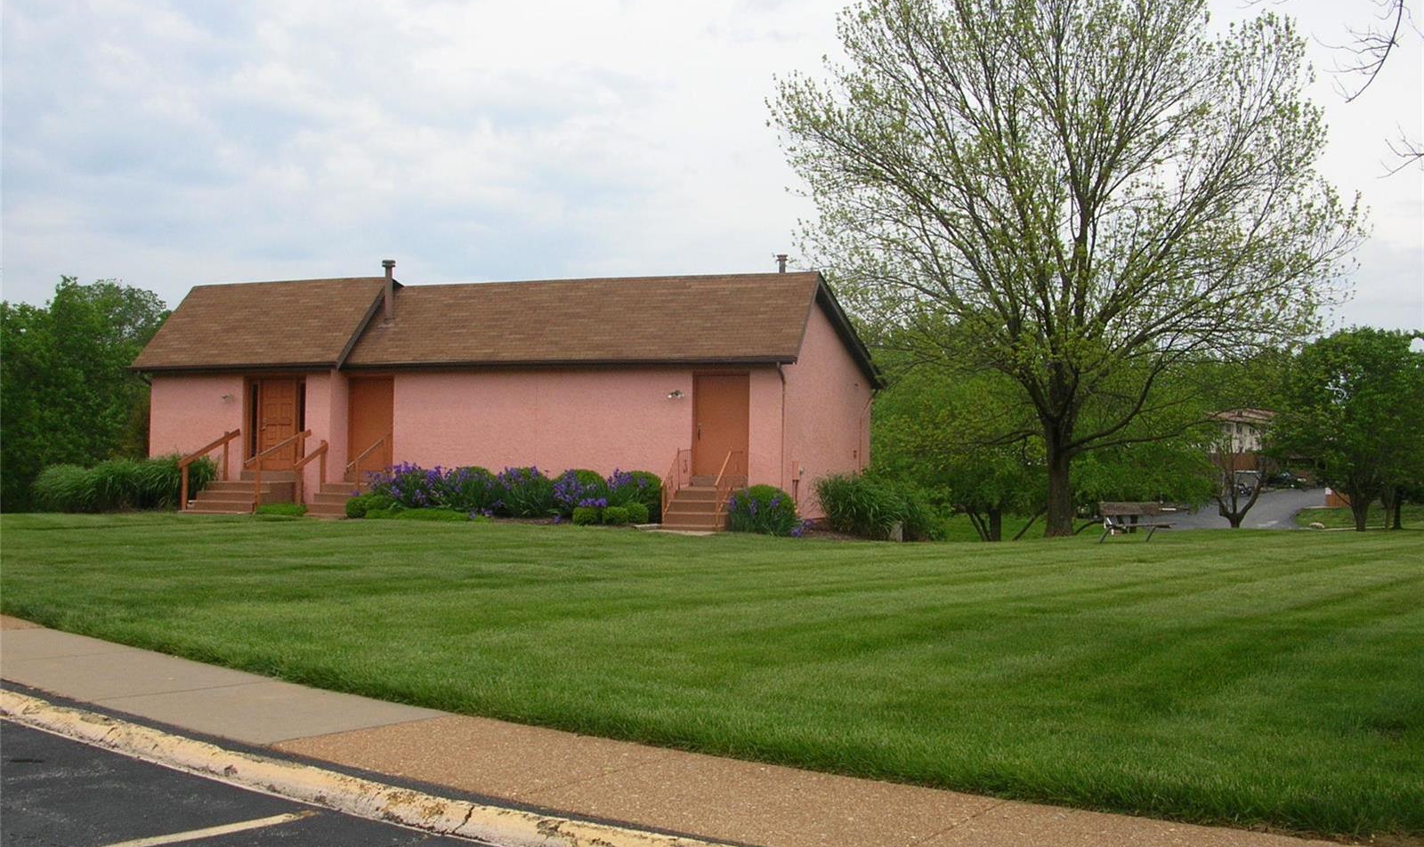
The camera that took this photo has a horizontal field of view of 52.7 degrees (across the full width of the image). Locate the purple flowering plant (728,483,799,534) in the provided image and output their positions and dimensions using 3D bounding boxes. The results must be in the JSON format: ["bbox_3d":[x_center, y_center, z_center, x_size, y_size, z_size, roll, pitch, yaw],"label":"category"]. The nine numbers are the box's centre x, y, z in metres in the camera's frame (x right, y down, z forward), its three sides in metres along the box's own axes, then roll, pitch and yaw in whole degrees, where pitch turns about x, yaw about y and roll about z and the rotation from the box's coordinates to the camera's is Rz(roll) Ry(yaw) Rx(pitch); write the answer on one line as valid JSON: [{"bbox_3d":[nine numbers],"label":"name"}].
[{"bbox_3d":[0.993,1.701,28.200,1.300,0.970,1.150,0,-3,17],"label":"purple flowering plant"}]

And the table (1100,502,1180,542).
[{"bbox_3d":[9.680,2.212,32.500,1.700,0.860,1.150,1,-3,-12],"label":"table"}]

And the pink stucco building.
[{"bbox_3d":[-4.382,-0.450,35.181,15.410,5.470,10.100,0,-3,17],"label":"pink stucco building"}]

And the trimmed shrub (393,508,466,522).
[{"bbox_3d":[-5.847,1.891,29.812,1.450,0.280,0.750,0,-3,17],"label":"trimmed shrub"}]

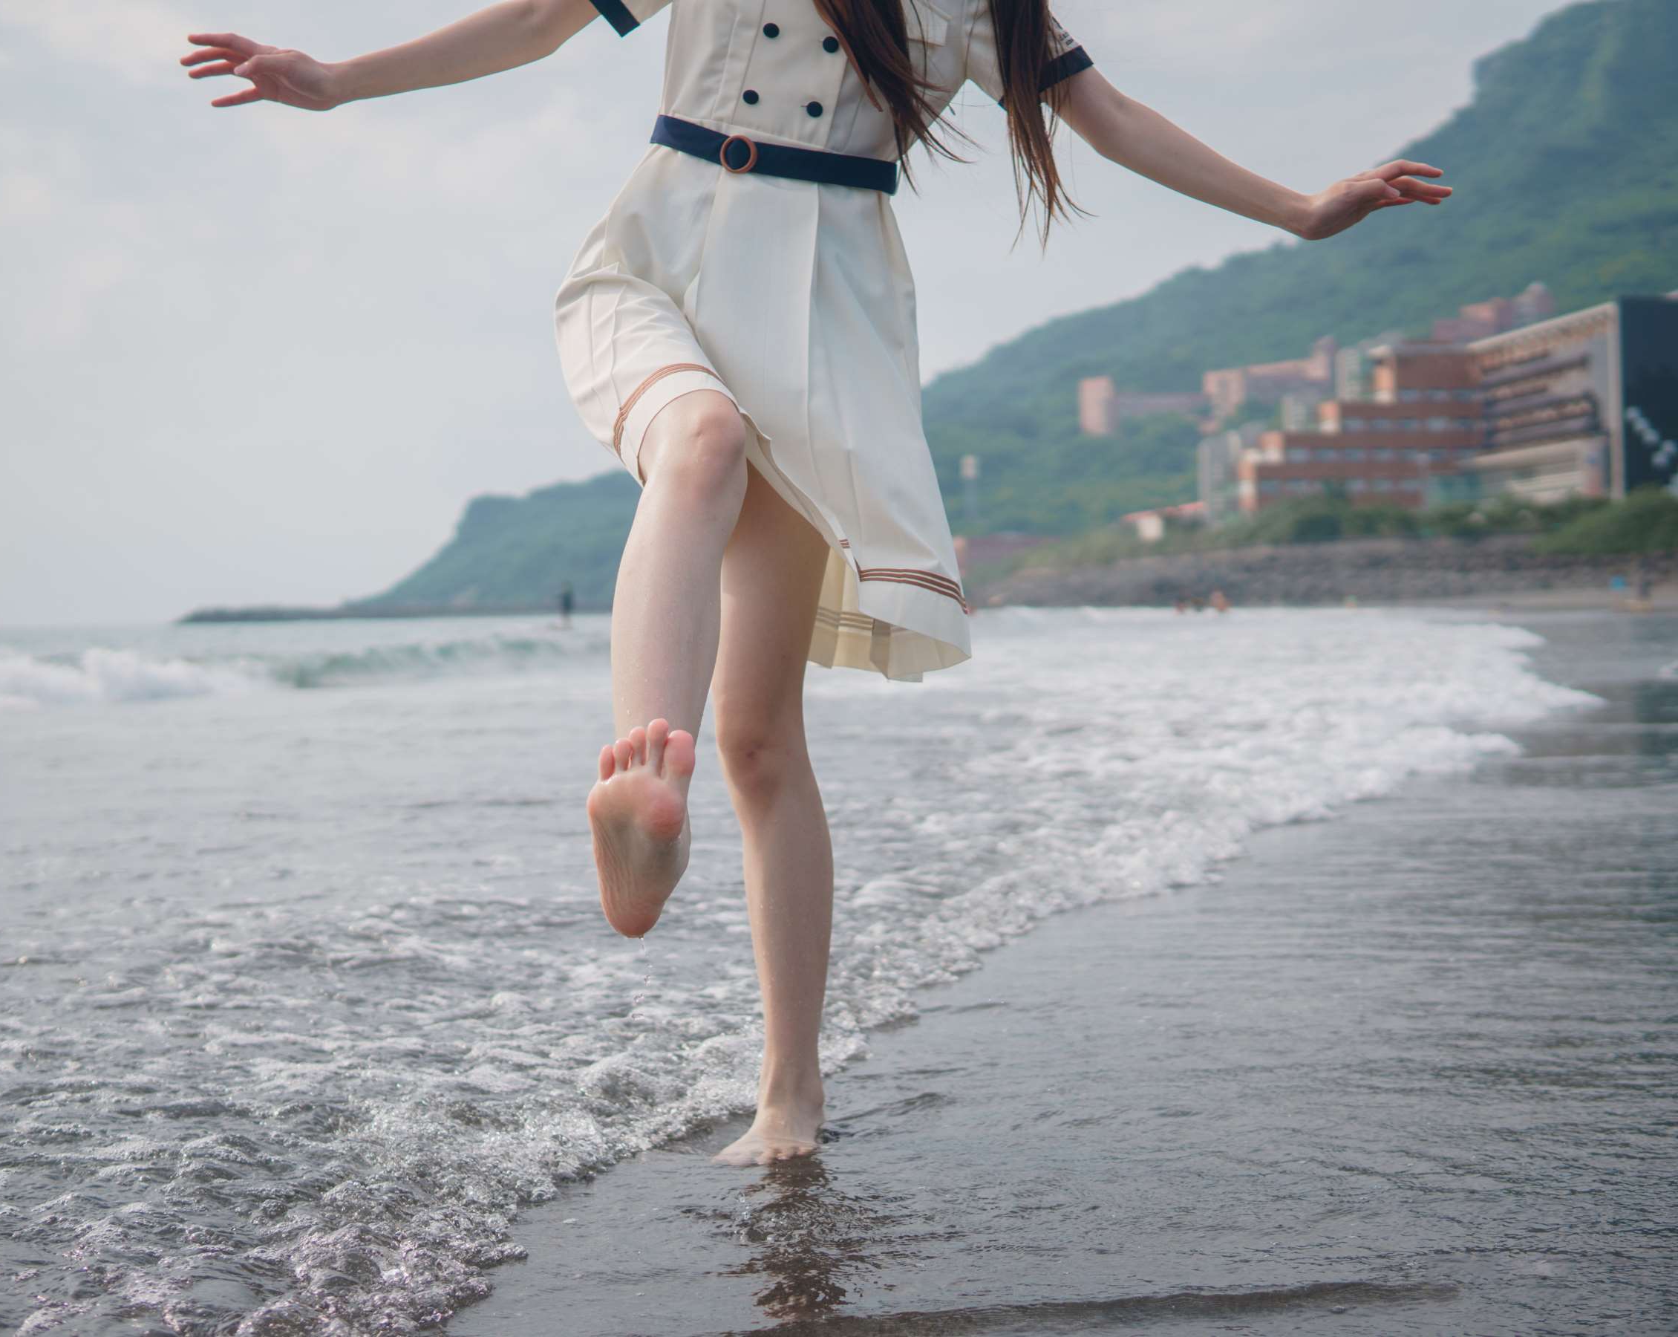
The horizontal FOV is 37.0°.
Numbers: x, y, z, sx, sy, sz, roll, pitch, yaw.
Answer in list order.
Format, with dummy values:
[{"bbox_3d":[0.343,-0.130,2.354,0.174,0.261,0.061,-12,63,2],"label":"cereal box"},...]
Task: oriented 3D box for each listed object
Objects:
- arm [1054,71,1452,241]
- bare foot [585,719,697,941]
[{"bbox_3d":[0.440,-0.537,2.680,0.450,0.125,0.120,16,0,0],"label":"arm"},{"bbox_3d":[-0.178,0.133,2.270,0.093,0.230,0.090,7,31,4],"label":"bare foot"}]

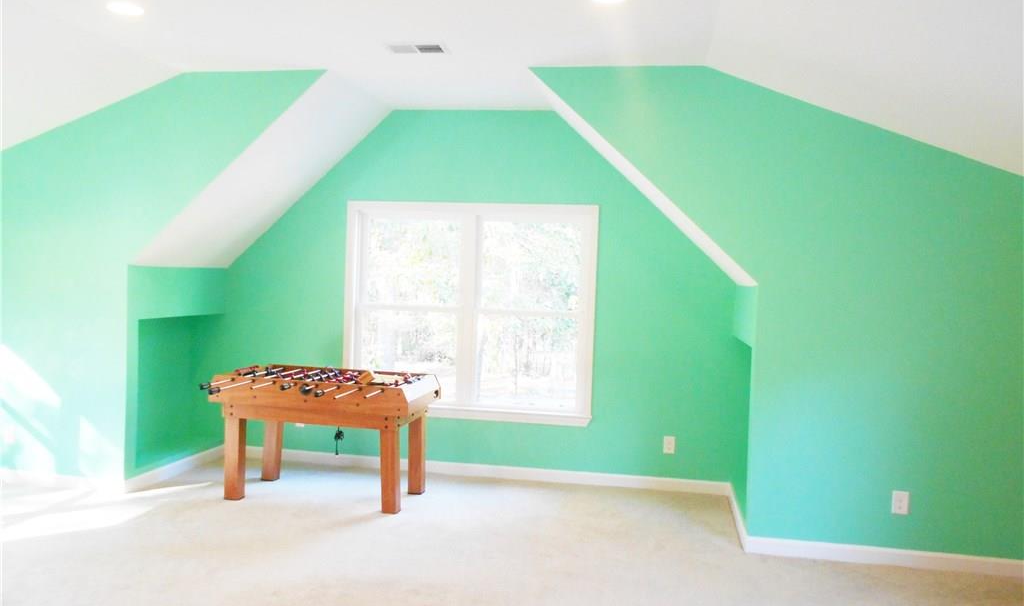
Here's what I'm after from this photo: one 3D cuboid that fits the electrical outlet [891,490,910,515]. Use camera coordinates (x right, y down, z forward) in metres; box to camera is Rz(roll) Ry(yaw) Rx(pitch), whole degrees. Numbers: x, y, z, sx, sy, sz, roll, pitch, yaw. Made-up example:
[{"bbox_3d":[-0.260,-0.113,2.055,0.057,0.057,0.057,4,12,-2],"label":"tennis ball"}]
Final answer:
[{"bbox_3d":[1.886,0.970,3.727,0.073,0.115,0.010,2,2,11],"label":"electrical outlet"}]

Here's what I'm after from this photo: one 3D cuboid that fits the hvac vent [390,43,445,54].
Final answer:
[{"bbox_3d":[-0.464,-1.237,3.766,0.285,0.020,0.160,2,2,11],"label":"hvac vent"}]

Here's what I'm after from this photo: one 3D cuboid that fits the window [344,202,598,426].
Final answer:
[{"bbox_3d":[-0.307,0.056,5.204,1.740,1.450,0.110,2,2,11],"label":"window"}]

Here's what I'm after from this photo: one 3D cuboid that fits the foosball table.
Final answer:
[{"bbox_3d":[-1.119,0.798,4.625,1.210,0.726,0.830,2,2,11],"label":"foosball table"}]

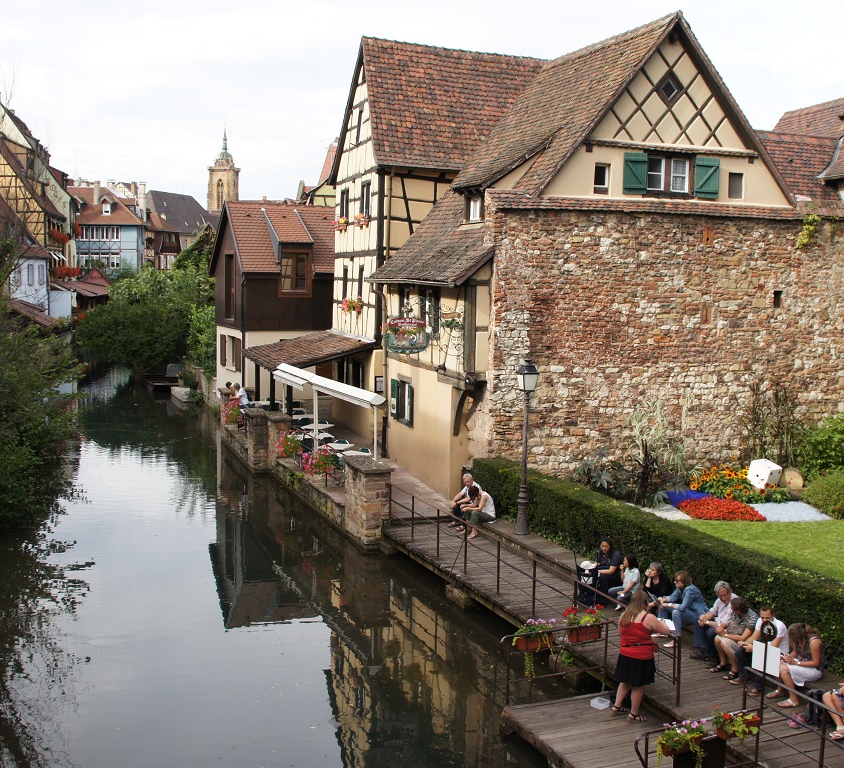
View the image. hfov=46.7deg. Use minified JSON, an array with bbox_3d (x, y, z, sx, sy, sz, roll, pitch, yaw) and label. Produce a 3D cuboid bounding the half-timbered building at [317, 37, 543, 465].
[{"bbox_3d":[1.743,-4.874,33.965,9.200,13.050,6.500,-1,7,-19],"label":"half-timbered building"}]

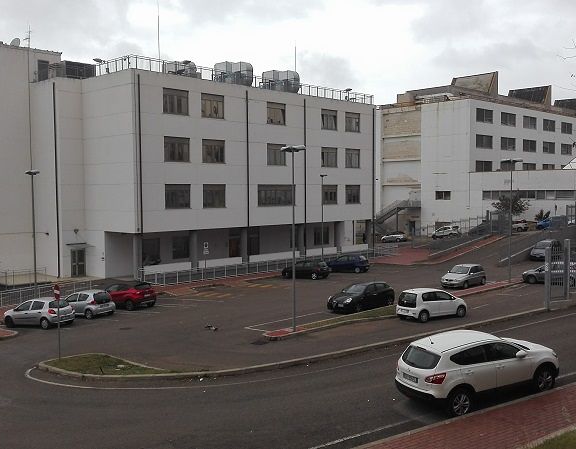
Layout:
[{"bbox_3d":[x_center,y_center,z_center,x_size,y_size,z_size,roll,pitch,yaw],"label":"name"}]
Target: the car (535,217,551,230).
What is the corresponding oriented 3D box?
[{"bbox_3d":[29.232,-0.155,63.500,3.700,1.500,1.620,-2,2,33],"label":"car"}]

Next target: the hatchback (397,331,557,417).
[{"bbox_3d":[5.050,3.670,15.033,4.338,1.618,1.786,-8,4,-21],"label":"hatchback"}]

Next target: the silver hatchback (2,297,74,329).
[{"bbox_3d":[-13.338,4.683,30.620,4.013,1.495,1.726,-3,1,27],"label":"silver hatchback"}]

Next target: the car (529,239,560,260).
[{"bbox_3d":[22.802,2.254,50.694,1.680,1.470,3.950,3,6,37],"label":"car"}]

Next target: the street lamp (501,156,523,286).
[{"bbox_3d":[15.599,-0.234,40.057,1.550,8.650,0.400,2,4,30],"label":"street lamp"}]

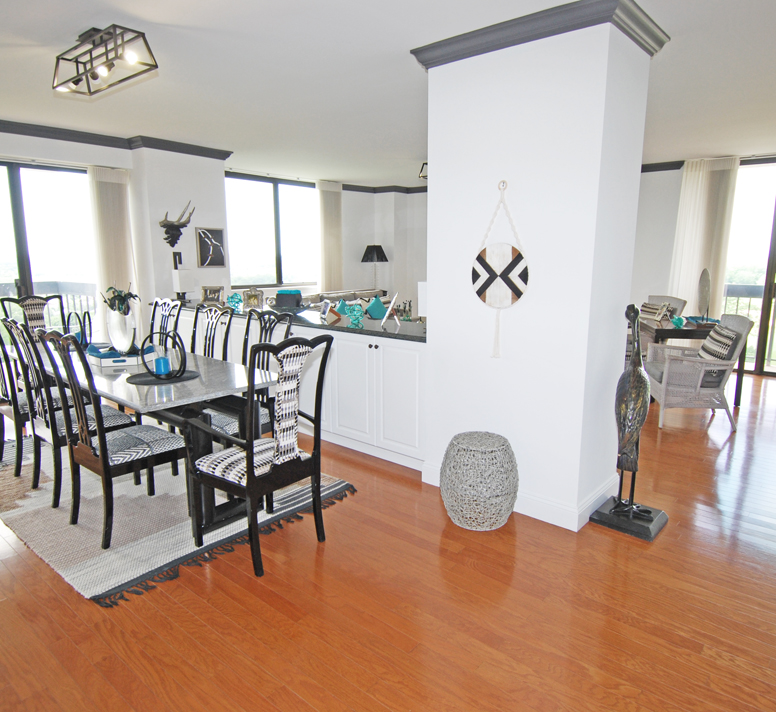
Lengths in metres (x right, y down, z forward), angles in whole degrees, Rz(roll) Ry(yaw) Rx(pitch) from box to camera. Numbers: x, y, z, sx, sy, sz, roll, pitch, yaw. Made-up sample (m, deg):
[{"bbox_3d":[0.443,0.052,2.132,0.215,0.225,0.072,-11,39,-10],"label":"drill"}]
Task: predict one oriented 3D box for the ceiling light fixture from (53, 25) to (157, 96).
[{"bbox_3d":[-1.460,-1.525,2.713,0.710,0.200,0.200,8,13,38],"label":"ceiling light fixture"}]

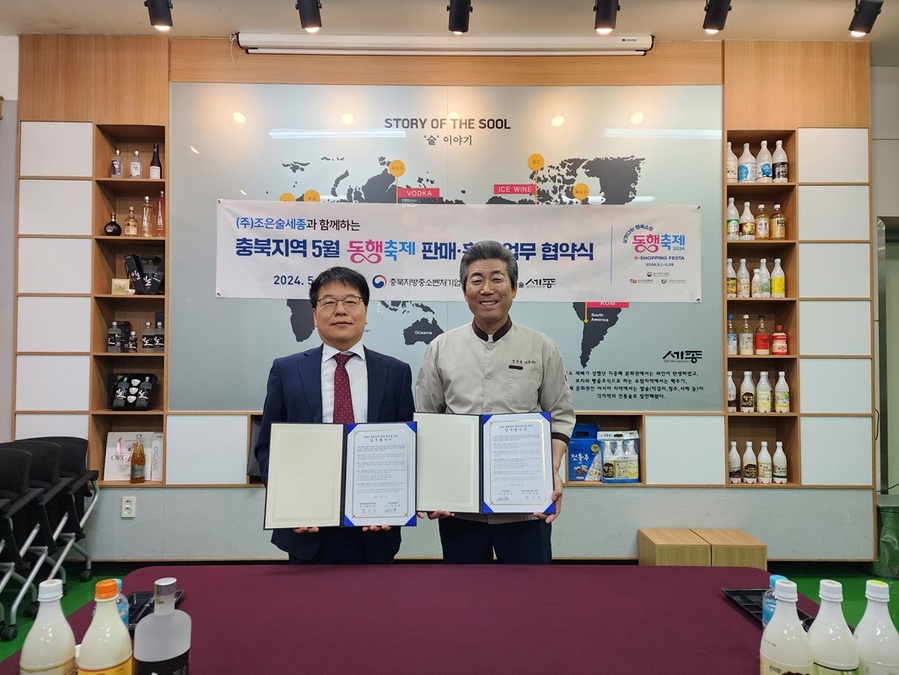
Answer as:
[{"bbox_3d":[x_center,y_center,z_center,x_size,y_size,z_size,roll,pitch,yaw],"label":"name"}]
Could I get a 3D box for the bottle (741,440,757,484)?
[{"bbox_3d":[1.856,0.769,3.689,0.076,0.251,0.076,0,-1,-1],"label":"bottle"}]

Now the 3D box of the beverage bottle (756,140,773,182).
[{"bbox_3d":[1.971,-1.099,3.740,0.088,0.270,0.088,0,-1,-1],"label":"beverage bottle"}]

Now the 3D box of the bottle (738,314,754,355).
[{"bbox_3d":[1.852,-0.016,3.723,0.077,0.248,0.077,0,-1,-1],"label":"bottle"}]

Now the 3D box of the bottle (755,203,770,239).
[{"bbox_3d":[1.984,-0.724,3.784,0.079,0.233,0.079,0,-1,-1],"label":"bottle"}]

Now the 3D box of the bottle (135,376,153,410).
[{"bbox_3d":[-1.863,0.332,3.657,0.063,0.184,0.059,0,-21,-1],"label":"bottle"}]

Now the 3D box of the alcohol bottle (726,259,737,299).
[{"bbox_3d":[1.740,-0.362,3.704,0.074,0.250,0.074,0,-1,-1],"label":"alcohol bottle"}]

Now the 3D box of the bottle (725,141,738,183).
[{"bbox_3d":[1.749,-1.090,3.737,0.093,0.262,0.093,0,-1,-1],"label":"bottle"}]

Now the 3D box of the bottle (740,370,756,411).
[{"bbox_3d":[1.857,0.340,3.717,0.077,0.256,0.077,0,-1,-1],"label":"bottle"}]

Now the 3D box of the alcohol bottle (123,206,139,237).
[{"bbox_3d":[-1.997,-0.720,3.753,0.077,0.197,0.074,0,-1,-1],"label":"alcohol bottle"}]

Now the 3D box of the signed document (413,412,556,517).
[{"bbox_3d":[0.106,0.387,1.863,0.429,0.310,0.042,0,-1,7],"label":"signed document"}]

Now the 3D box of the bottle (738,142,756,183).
[{"bbox_3d":[1.893,-1.099,3.796,0.094,0.271,0.094,0,-1,-1],"label":"bottle"}]

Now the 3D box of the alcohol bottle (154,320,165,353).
[{"bbox_3d":[-1.771,0.001,3.649,0.063,0.187,0.063,0,-1,-9],"label":"alcohol bottle"}]

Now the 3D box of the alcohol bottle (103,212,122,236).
[{"bbox_3d":[-2.072,-0.698,3.687,0.105,0.153,0.075,0,-1,-1],"label":"alcohol bottle"}]

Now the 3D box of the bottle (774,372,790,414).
[{"bbox_3d":[2.102,0.345,3.773,0.080,0.257,0.080,0,-1,-1],"label":"bottle"}]

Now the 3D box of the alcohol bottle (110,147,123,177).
[{"bbox_3d":[-2.030,-1.048,3.652,0.063,0.194,0.063,0,-1,-16],"label":"alcohol bottle"}]

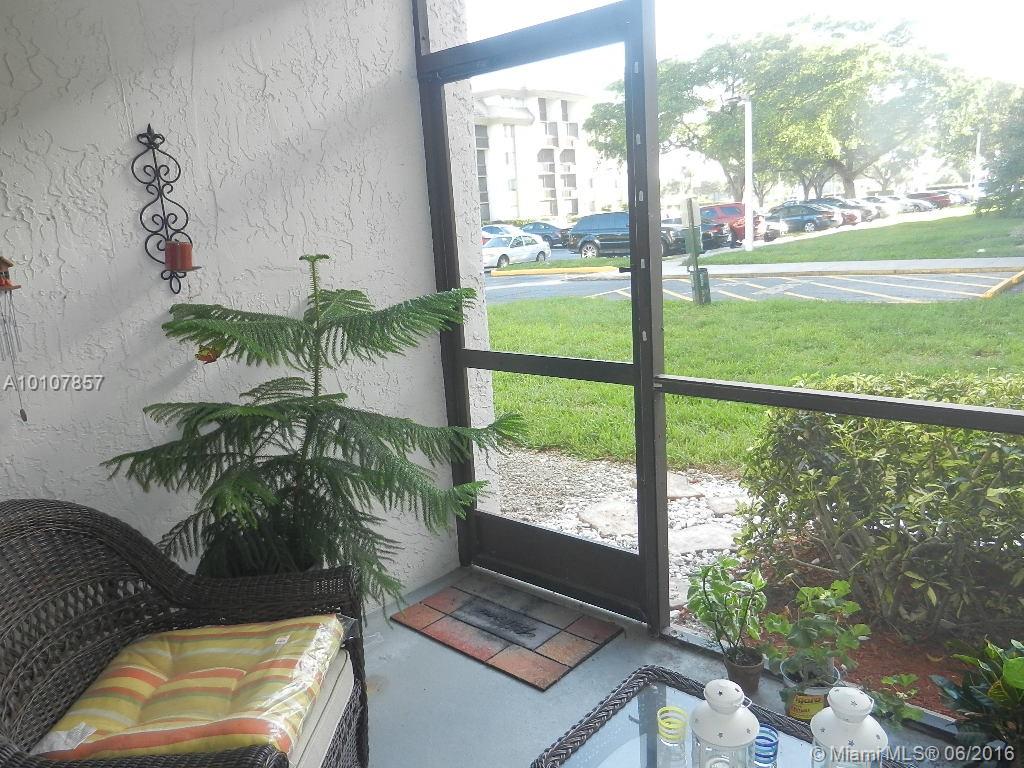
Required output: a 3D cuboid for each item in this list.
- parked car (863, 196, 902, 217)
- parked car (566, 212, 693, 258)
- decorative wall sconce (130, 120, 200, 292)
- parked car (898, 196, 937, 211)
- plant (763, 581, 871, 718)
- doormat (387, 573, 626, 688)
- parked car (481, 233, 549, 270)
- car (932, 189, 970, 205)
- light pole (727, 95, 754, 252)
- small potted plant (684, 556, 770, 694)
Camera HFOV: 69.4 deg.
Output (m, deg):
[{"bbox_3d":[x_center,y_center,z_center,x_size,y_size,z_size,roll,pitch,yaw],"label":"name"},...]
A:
[{"bbox_3d":[25.694,-12.721,53.000,4.500,1.480,1.800,7,16,42],"label":"parked car"},{"bbox_3d":[4.628,-5.777,29.000,4.800,1.760,1.910,3,14,27],"label":"parked car"},{"bbox_3d":[-0.974,-0.499,2.119,0.118,0.485,0.142,7,16,40],"label":"decorative wall sconce"},{"bbox_3d":[33.268,-15.309,63.000,4.500,1.450,1.800,7,16,42],"label":"parked car"},{"bbox_3d":[0.857,0.773,2.112,0.310,0.410,0.300,7,16,40],"label":"plant"},{"bbox_3d":[-0.036,0.891,2.766,0.765,0.012,0.450,8,17,42],"label":"doormat"},{"bbox_3d":[-0.165,-6.282,34.800,1.720,1.410,4.400,7,16,40],"label":"parked car"},{"bbox_3d":[47.811,-20.483,81.000,4.600,1.500,1.800,5,15,36],"label":"car"},{"bbox_3d":[8.134,-7.422,26.403,1.000,5.320,0.300,5,15,34],"label":"light pole"},{"bbox_3d":[0.660,0.738,2.265,0.240,0.440,0.230,-7,13,-16],"label":"small potted plant"}]

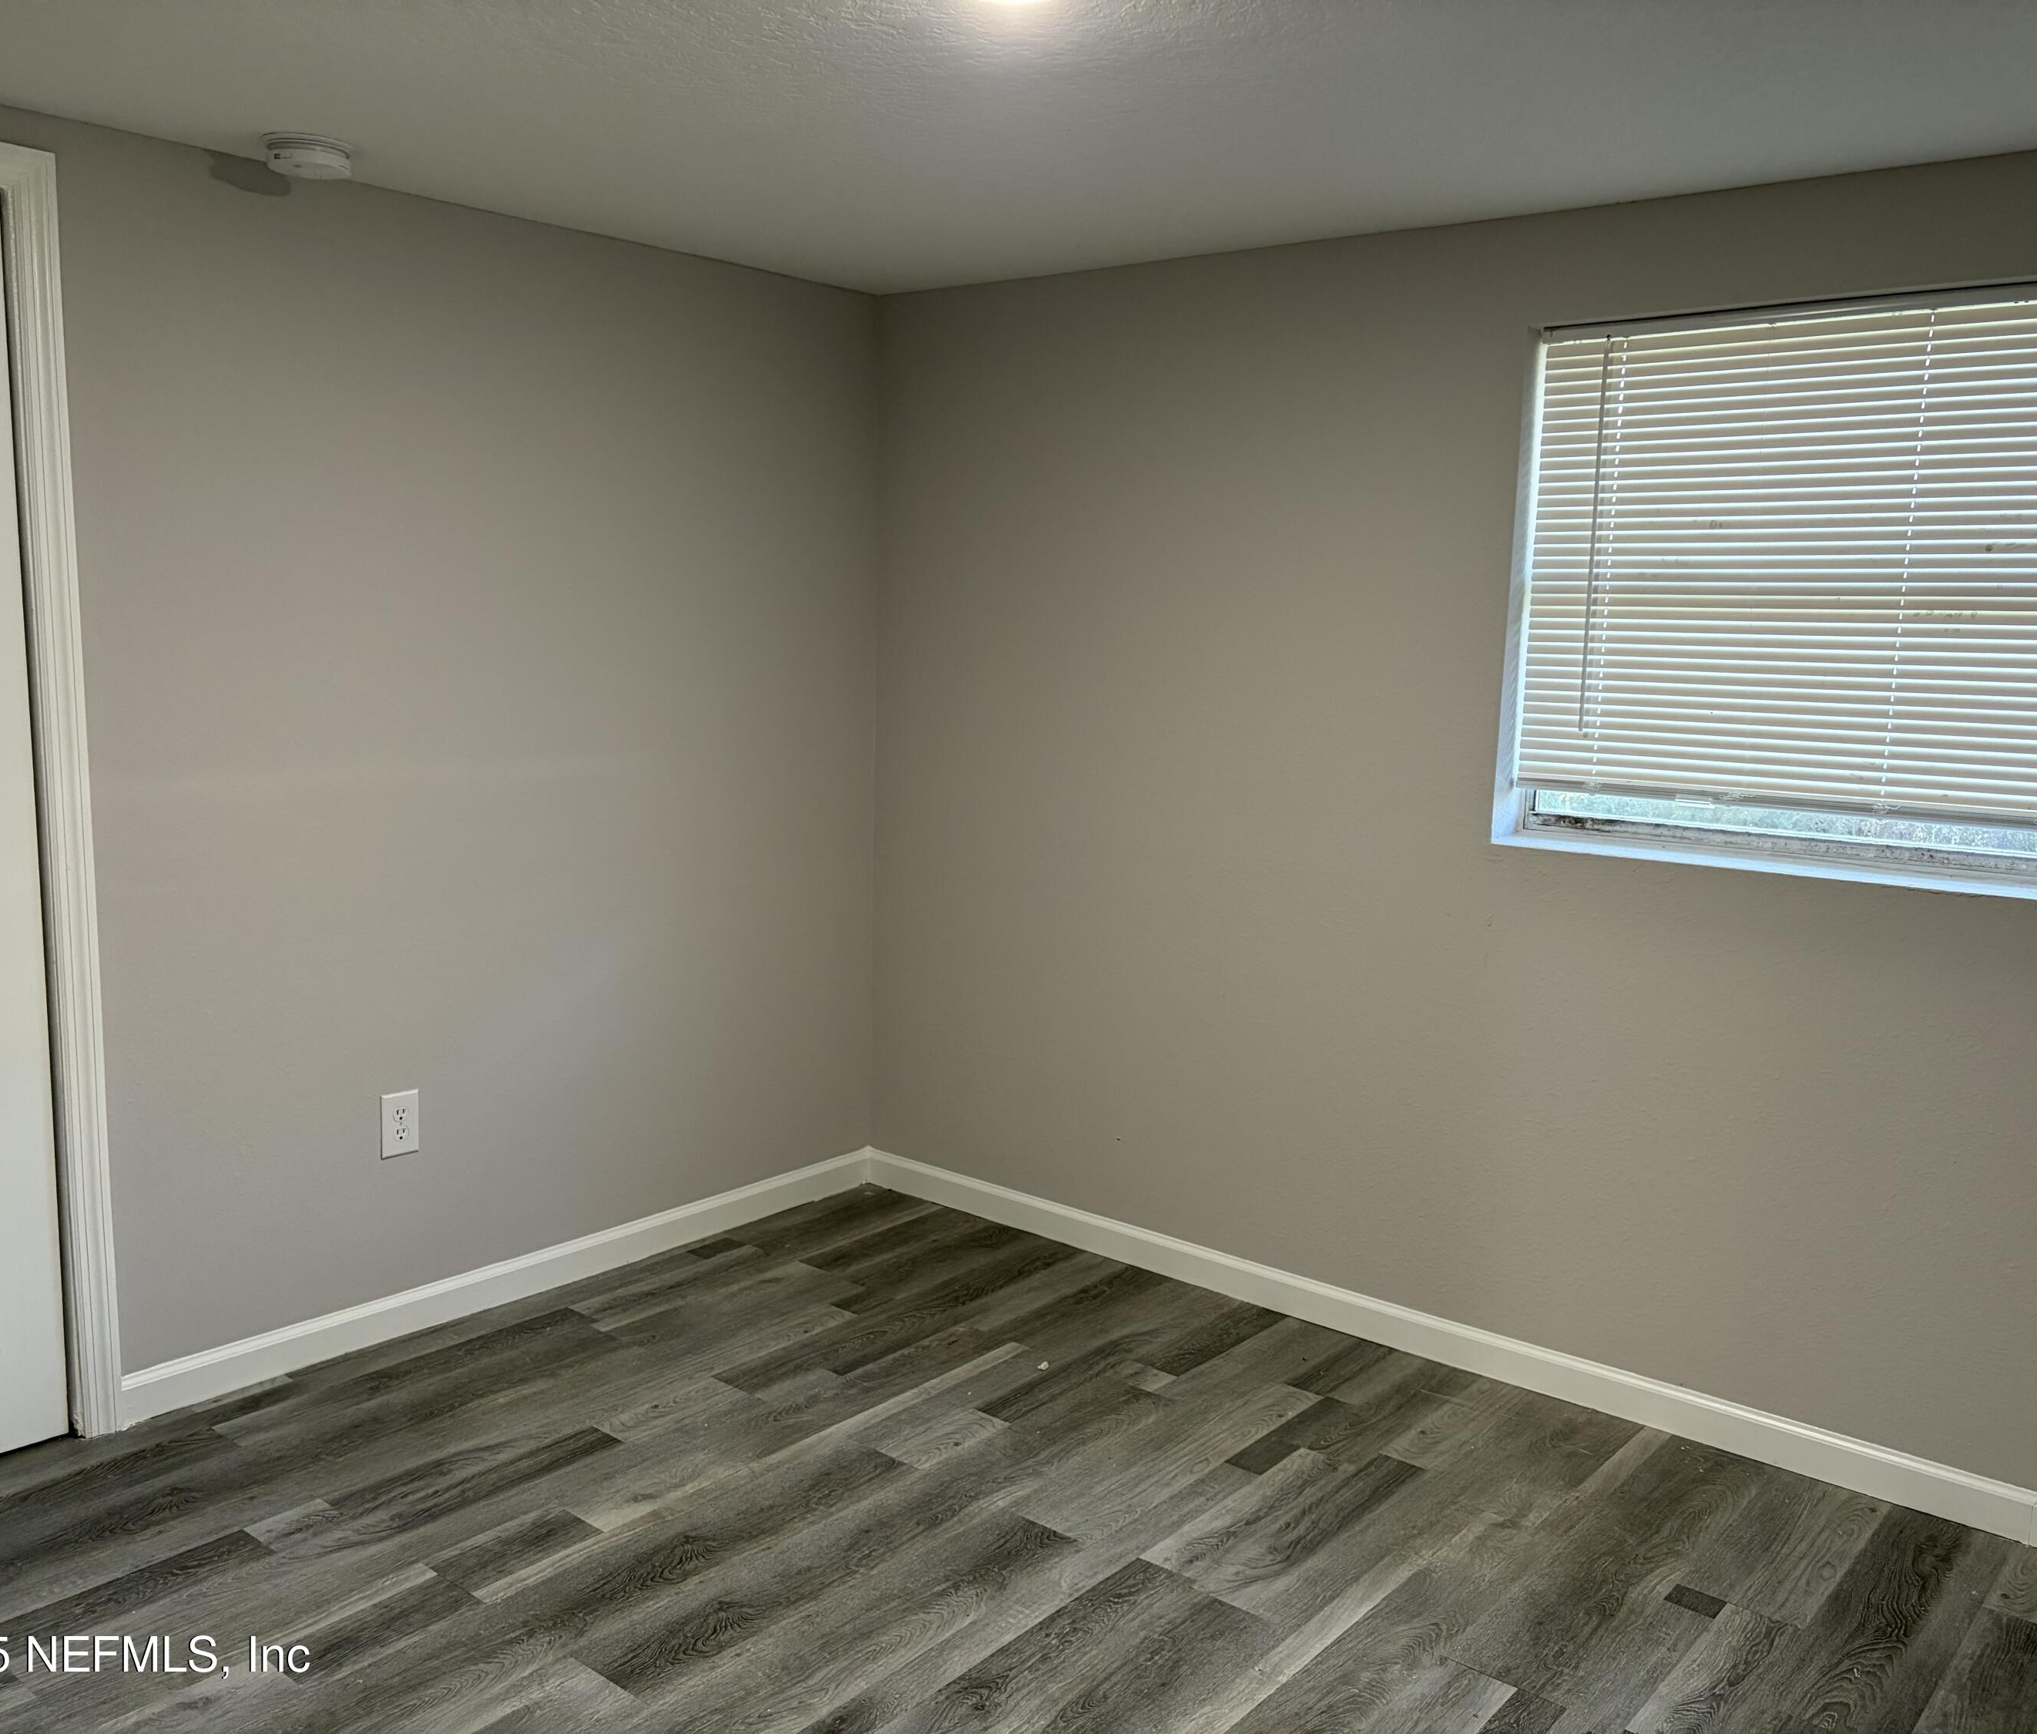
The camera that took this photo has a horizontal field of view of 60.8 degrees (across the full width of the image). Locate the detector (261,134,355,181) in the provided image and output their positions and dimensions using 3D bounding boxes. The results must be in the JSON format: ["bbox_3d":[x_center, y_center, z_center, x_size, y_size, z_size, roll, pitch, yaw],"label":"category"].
[{"bbox_3d":[-1.143,-1.143,2.798,0.140,0.041,0.140,1,8,0],"label":"detector"}]

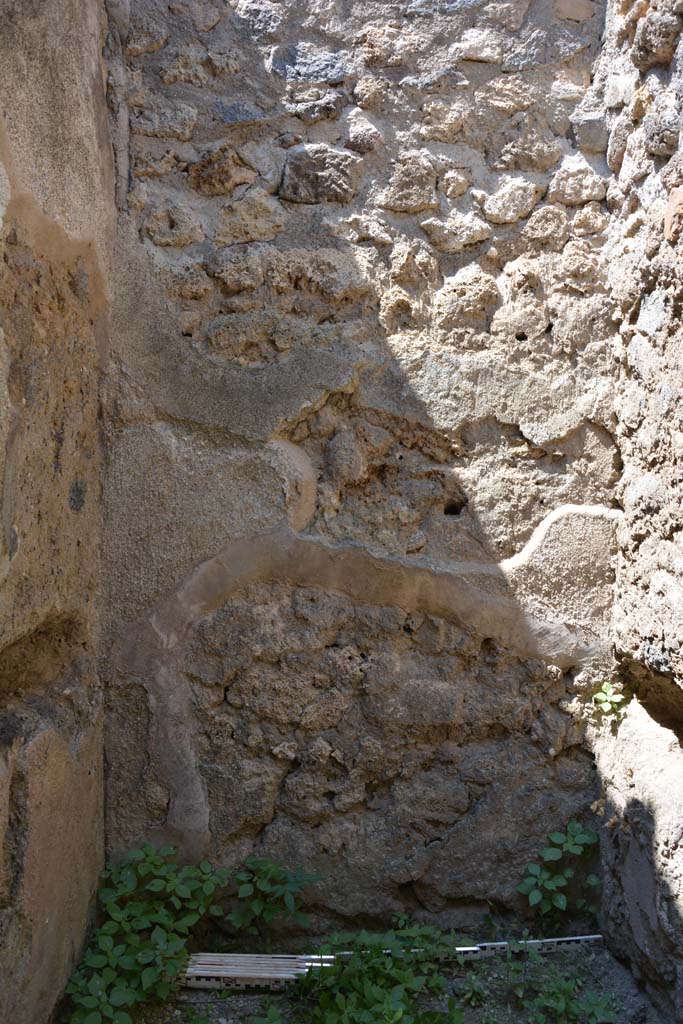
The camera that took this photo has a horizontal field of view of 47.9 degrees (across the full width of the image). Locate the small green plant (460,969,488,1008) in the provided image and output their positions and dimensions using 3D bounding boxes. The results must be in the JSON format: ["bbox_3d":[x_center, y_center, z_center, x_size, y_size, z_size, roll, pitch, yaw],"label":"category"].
[{"bbox_3d":[0.251,0.900,1.463,0.049,0.050,0.048,0,0,0],"label":"small green plant"}]

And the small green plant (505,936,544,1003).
[{"bbox_3d":[0.350,0.868,1.475,0.073,0.108,0.073,0,0,0],"label":"small green plant"}]

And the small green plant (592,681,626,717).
[{"bbox_3d":[0.570,0.397,1.635,0.069,0.069,0.058,0,0,0],"label":"small green plant"}]

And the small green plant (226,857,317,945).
[{"bbox_3d":[-0.146,0.831,1.635,0.187,0.185,0.150,0,0,0],"label":"small green plant"}]

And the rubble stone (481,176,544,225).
[{"bbox_3d":[0.381,-0.692,1.700,0.130,0.103,0.090,0,0,0],"label":"rubble stone"}]

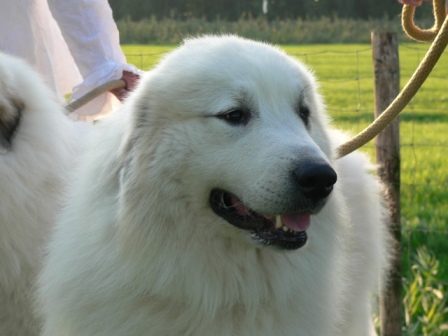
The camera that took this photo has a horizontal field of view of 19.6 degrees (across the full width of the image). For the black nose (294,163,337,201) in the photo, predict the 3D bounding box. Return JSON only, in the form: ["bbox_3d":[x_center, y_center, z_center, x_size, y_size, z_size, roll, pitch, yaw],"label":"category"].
[{"bbox_3d":[0.108,0.016,1.550,0.046,0.040,0.034,0,12,-35],"label":"black nose"}]

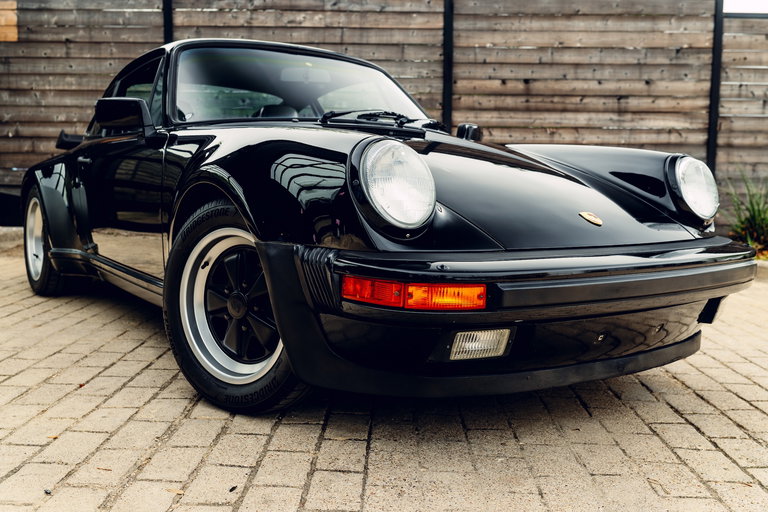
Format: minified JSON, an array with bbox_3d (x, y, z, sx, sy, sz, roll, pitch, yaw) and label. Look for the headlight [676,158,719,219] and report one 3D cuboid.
[{"bbox_3d":[1.041,-0.222,2.503,0.220,0.220,0.090,-3,-13,-36],"label":"headlight"}]

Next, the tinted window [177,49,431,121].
[{"bbox_3d":[-0.297,-0.726,3.240,1.300,0.560,0.170,-3,-37,-36],"label":"tinted window"}]

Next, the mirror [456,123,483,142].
[{"bbox_3d":[0.428,-0.583,3.701,0.200,0.140,0.100,-3,8,-36],"label":"mirror"}]

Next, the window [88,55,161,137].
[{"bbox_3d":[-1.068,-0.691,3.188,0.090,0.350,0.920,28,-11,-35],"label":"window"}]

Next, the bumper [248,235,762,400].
[{"bbox_3d":[0.526,0.120,2.172,1.680,0.360,0.670,-3,8,-36],"label":"bumper"}]

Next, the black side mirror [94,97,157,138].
[{"bbox_3d":[-0.946,-0.502,2.703,0.210,0.145,0.100,-3,8,-36],"label":"black side mirror"}]

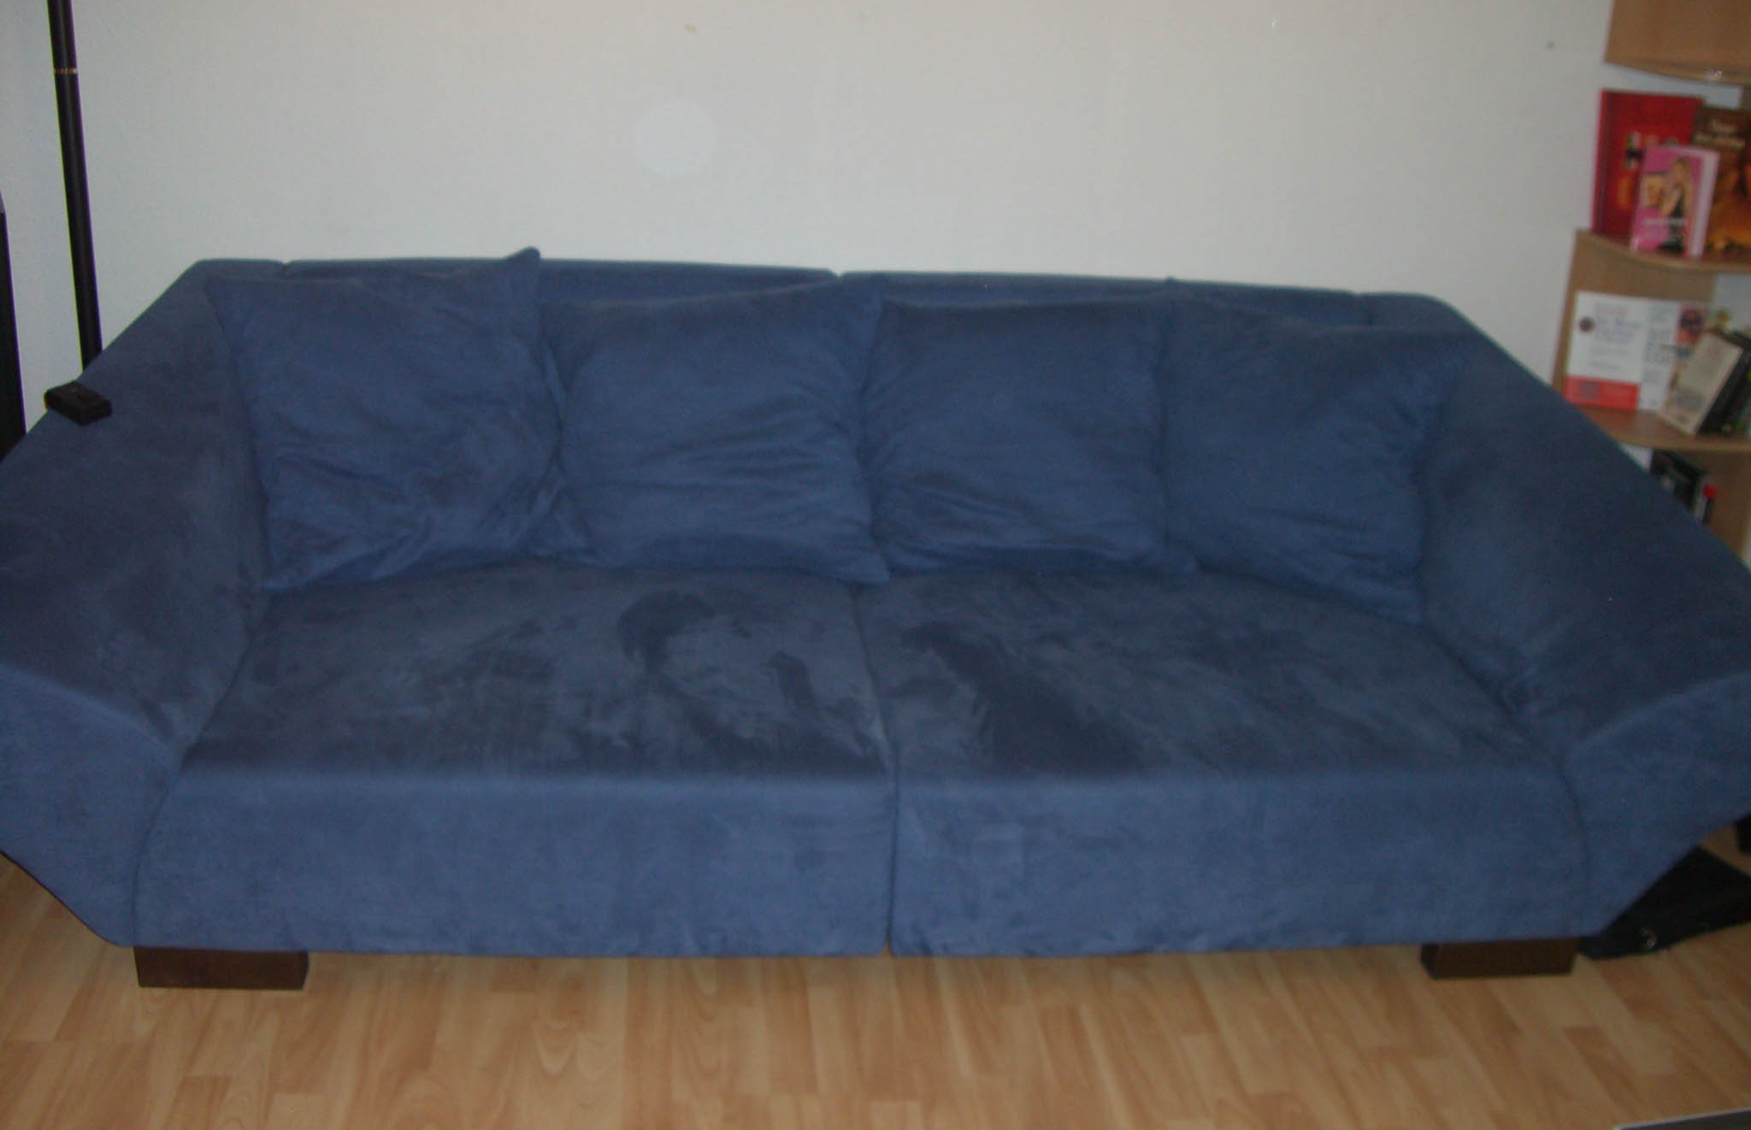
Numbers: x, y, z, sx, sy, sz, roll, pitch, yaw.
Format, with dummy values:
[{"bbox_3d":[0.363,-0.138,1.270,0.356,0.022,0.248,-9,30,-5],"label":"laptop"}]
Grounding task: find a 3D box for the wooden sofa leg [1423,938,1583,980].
[{"bbox_3d":[0.977,0.599,3.011,0.228,0.075,0.060,1,20,-6],"label":"wooden sofa leg"}]

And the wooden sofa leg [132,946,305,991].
[{"bbox_3d":[-0.954,0.574,2.818,0.233,0.075,0.060,1,20,-6],"label":"wooden sofa leg"}]

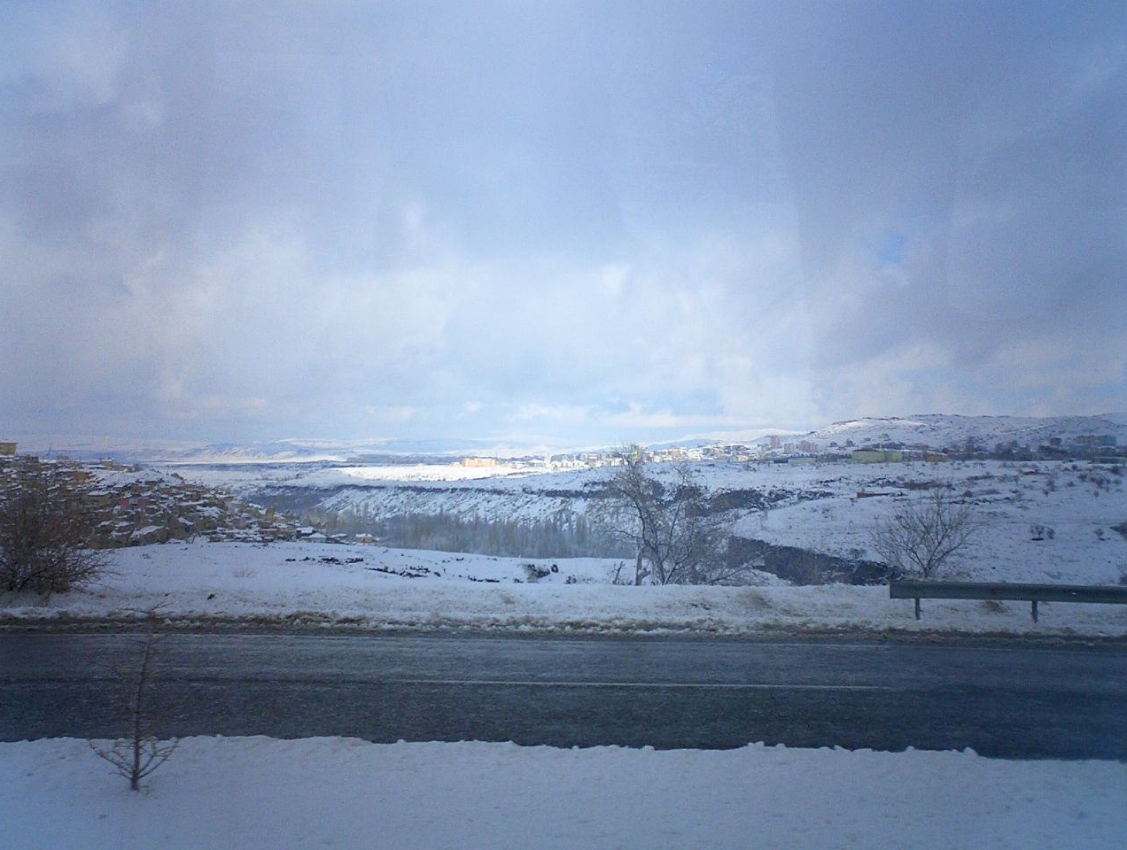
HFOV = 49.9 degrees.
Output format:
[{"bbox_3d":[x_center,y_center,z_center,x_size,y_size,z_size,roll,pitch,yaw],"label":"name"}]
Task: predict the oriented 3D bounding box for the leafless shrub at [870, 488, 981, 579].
[{"bbox_3d":[7.912,2.392,26.500,2.350,2.050,2.100,0,-1,0],"label":"leafless shrub"}]

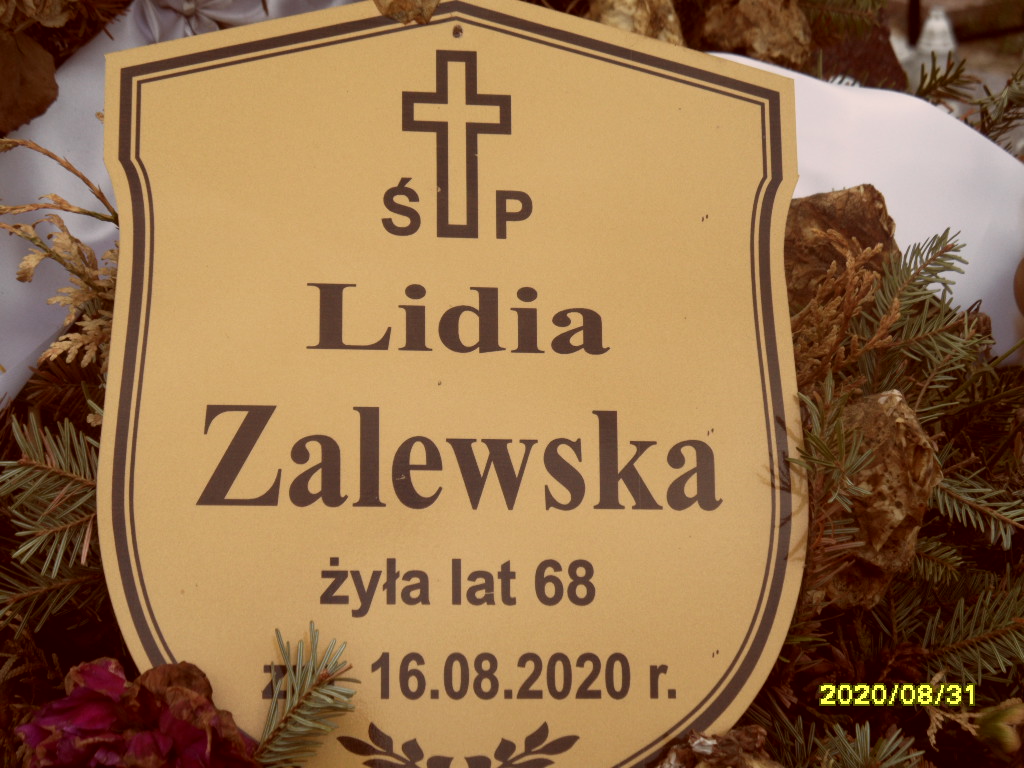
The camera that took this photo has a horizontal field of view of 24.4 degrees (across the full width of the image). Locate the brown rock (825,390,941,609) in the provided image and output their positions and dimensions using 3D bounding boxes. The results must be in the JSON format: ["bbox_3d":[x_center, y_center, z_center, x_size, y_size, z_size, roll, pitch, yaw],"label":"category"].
[{"bbox_3d":[0.120,0.037,0.765,0.038,0.060,0.042,0,25,0],"label":"brown rock"}]

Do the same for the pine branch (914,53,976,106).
[{"bbox_3d":[0.178,-0.125,0.970,0.026,0.019,0.020,0,25,0],"label":"pine branch"}]

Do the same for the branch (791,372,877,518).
[{"bbox_3d":[0.102,0.019,0.748,0.027,0.038,0.026,0,25,0],"label":"branch"}]

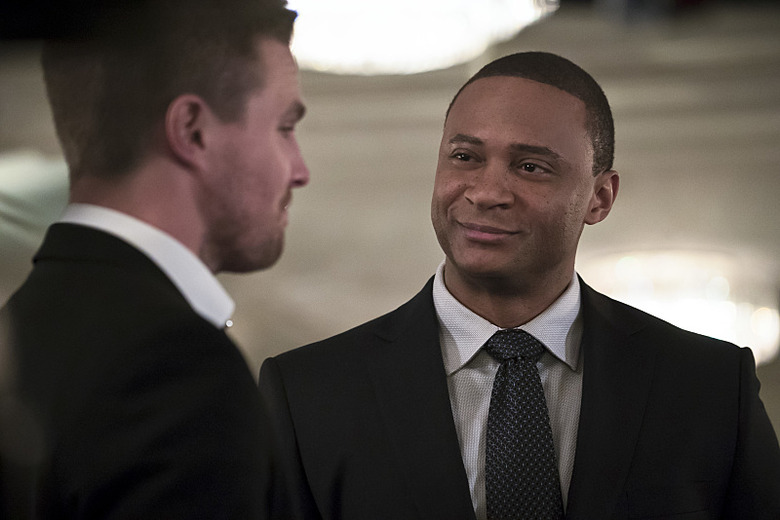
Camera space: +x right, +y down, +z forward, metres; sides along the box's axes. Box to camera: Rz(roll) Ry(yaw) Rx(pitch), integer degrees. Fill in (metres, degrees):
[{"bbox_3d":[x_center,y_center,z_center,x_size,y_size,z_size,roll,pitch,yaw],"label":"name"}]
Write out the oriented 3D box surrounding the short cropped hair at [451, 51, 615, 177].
[{"bbox_3d":[0.141,-0.131,3.500,0.163,0.155,0.190,8,-1,22],"label":"short cropped hair"}]

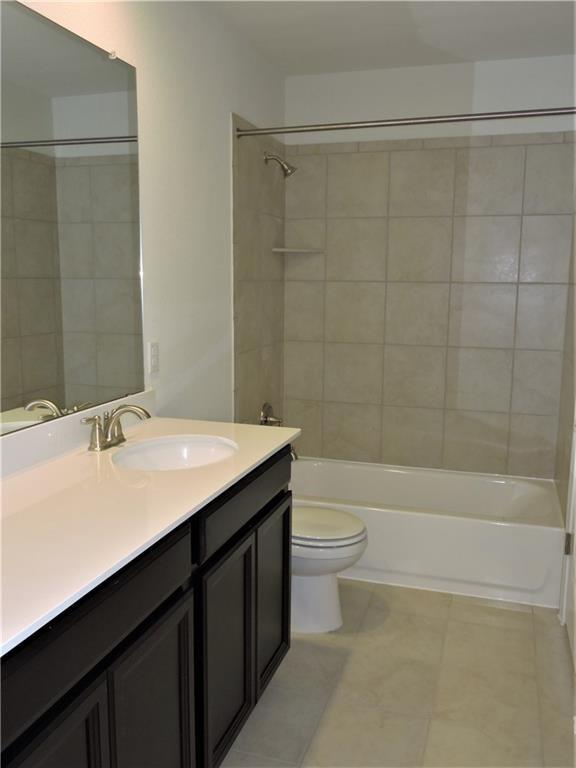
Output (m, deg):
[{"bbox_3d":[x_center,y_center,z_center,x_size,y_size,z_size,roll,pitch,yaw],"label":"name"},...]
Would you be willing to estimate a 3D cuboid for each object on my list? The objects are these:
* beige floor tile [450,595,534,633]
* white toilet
[{"bbox_3d":[0.849,0.957,2.783,0.331,0.010,0.241,3,9,18],"label":"beige floor tile"},{"bbox_3d":[-0.010,0.590,2.752,0.715,0.715,0.430,3,9,18],"label":"white toilet"}]

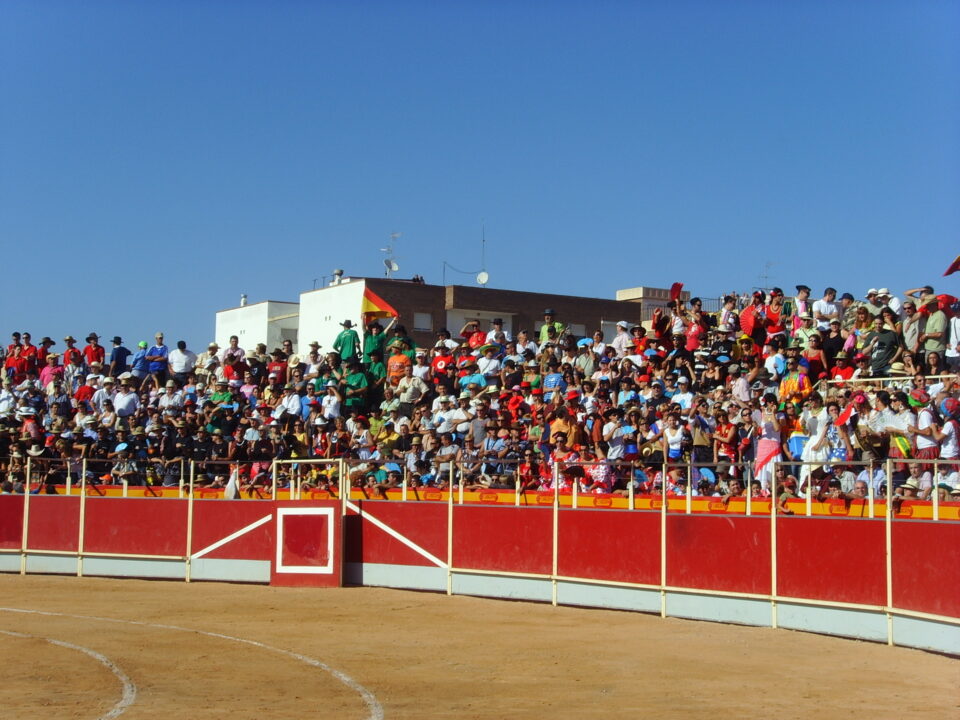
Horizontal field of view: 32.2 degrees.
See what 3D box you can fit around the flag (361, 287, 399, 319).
[{"bbox_3d":[-2.356,-1.336,39.000,0.880,0.740,0.300,1,-5,7],"label":"flag"}]

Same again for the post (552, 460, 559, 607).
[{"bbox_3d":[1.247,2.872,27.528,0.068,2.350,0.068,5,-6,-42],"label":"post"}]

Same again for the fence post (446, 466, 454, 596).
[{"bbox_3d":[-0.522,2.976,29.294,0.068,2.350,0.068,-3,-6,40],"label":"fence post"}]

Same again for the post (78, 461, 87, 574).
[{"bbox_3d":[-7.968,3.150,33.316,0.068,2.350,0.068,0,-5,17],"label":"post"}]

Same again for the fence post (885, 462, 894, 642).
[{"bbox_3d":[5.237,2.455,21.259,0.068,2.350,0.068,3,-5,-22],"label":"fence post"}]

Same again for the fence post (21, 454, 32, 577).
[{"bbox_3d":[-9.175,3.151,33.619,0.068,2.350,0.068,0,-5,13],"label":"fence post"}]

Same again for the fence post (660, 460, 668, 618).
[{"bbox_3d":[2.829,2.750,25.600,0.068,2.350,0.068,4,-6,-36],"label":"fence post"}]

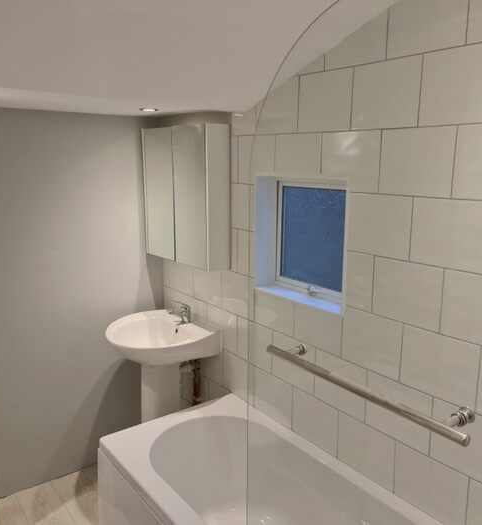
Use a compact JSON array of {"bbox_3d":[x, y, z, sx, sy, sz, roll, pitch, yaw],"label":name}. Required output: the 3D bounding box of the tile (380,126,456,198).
[{"bbox_3d":[0.517,-0.296,1.489,0.010,0.197,0.249,-8,14,-36],"label":"tile"}]

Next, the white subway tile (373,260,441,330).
[{"bbox_3d":[0.521,0.094,1.590,0.010,0.199,0.253,-8,14,-36],"label":"white subway tile"}]

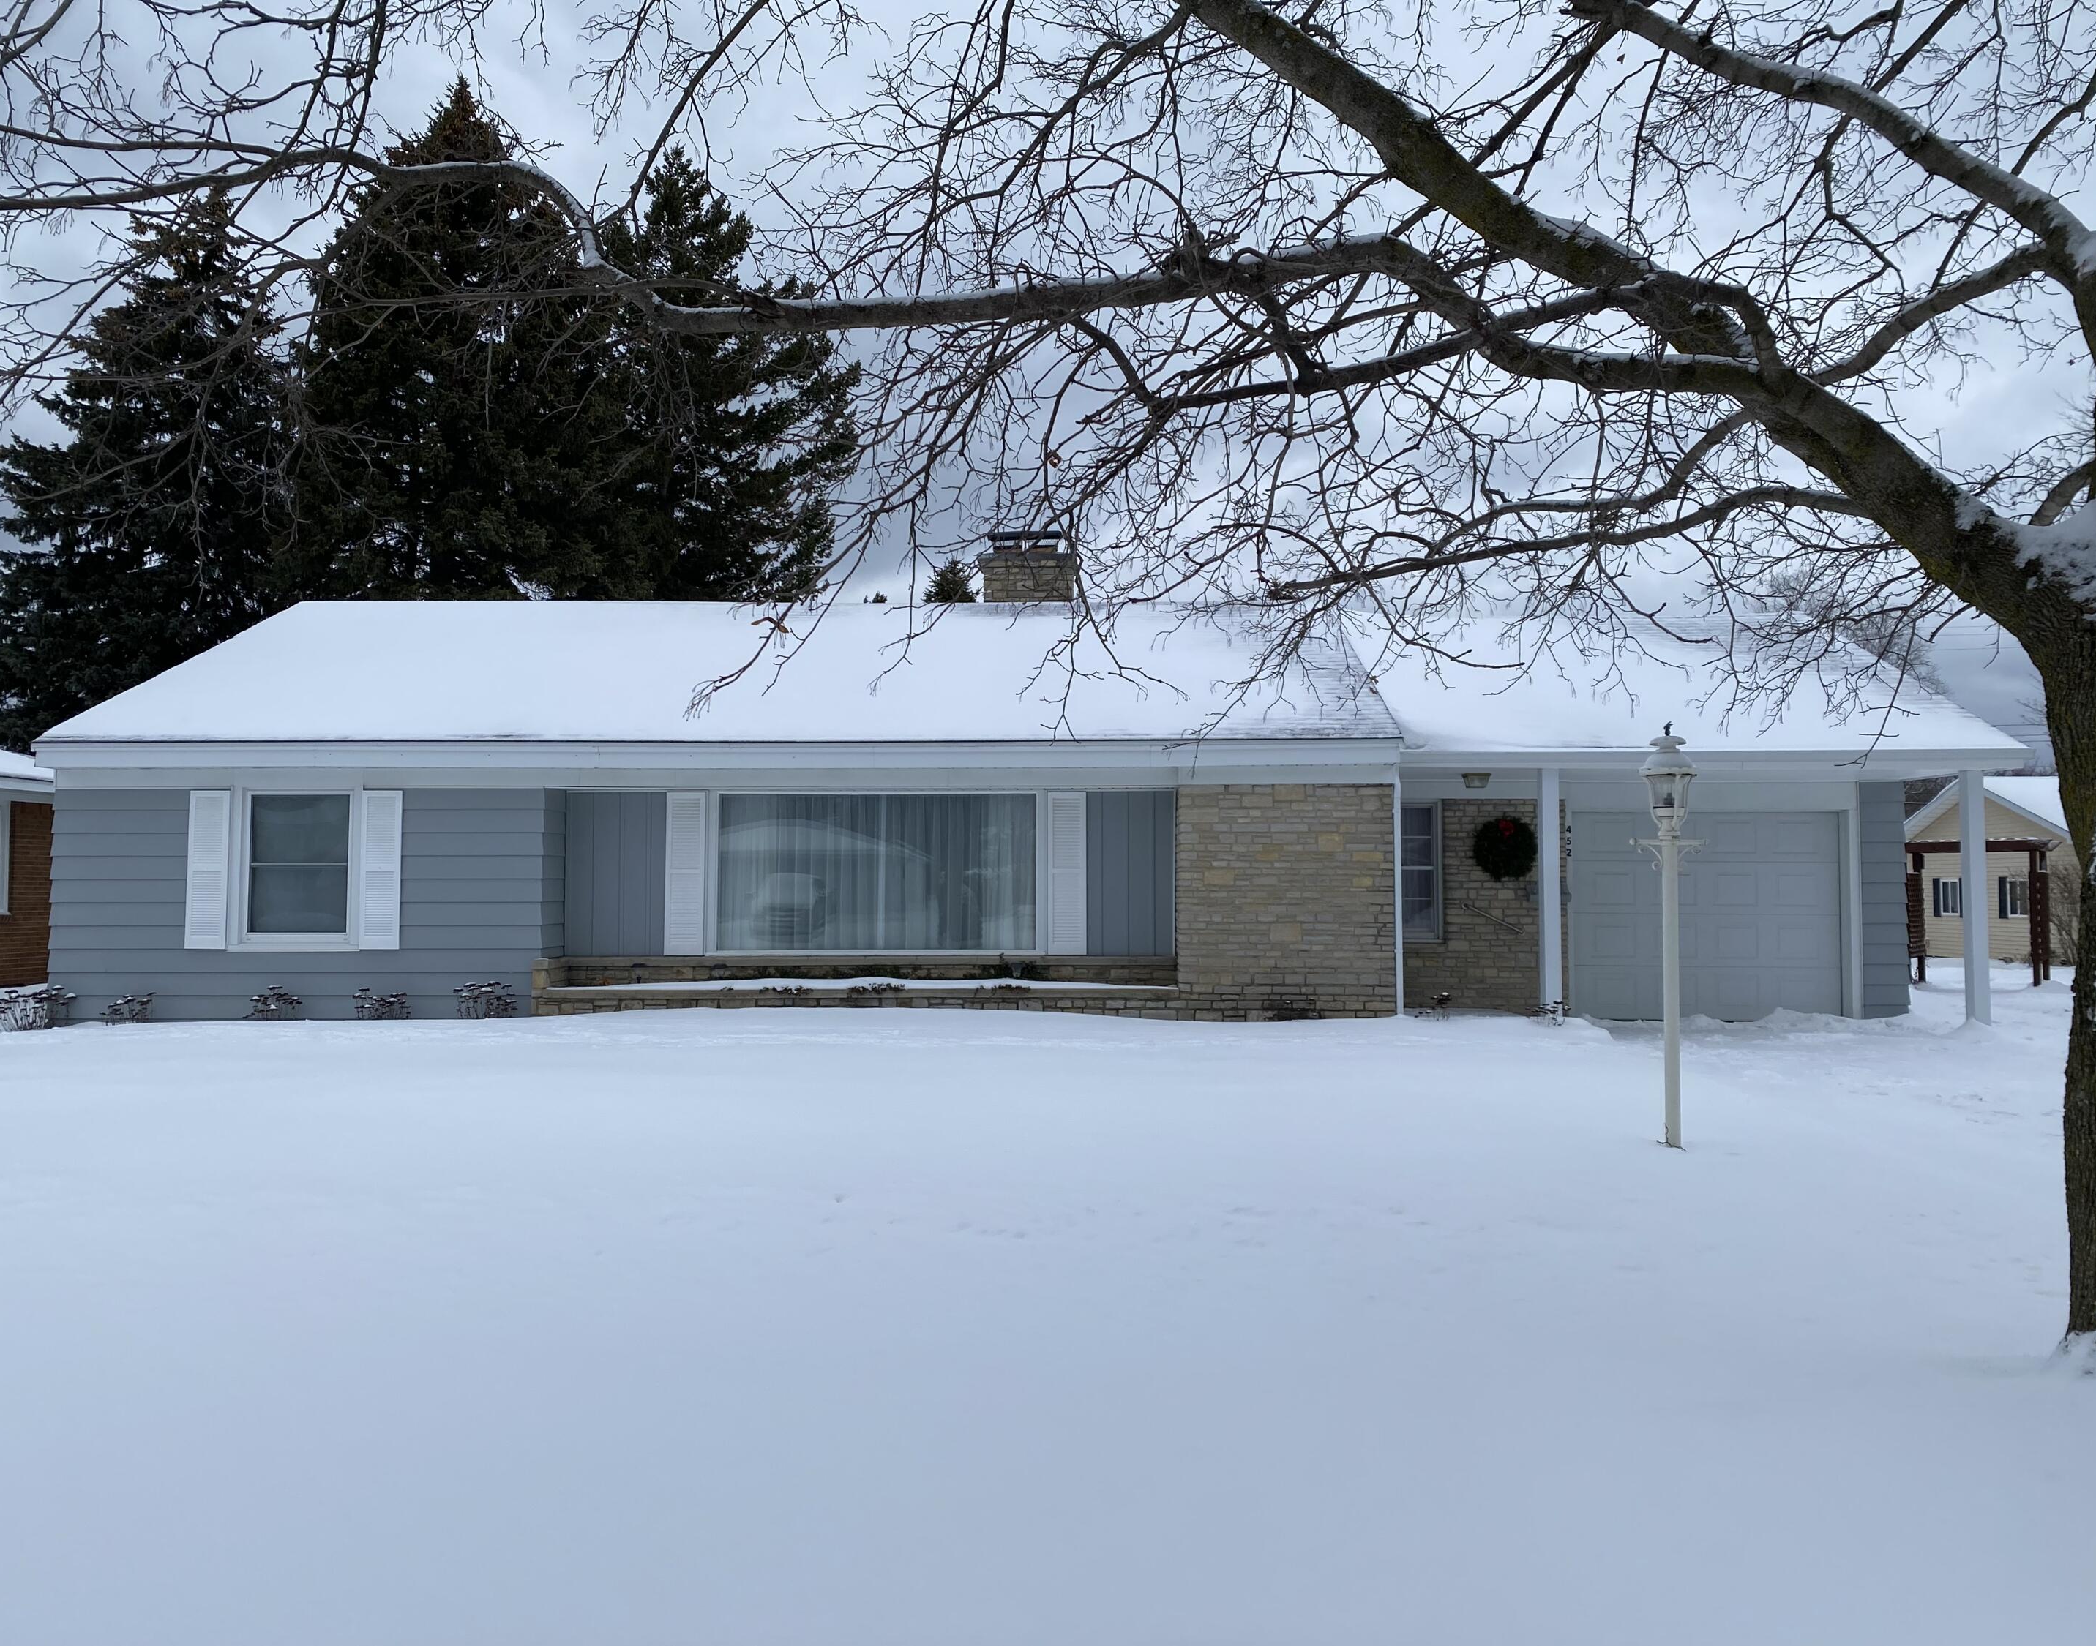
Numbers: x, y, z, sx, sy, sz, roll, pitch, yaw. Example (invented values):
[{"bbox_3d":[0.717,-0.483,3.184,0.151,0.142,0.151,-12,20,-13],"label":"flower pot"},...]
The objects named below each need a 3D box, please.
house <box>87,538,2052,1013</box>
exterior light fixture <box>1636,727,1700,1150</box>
[{"bbox_3d":[-0.018,-0.439,19.046,17.530,5.030,9.620,0,-3,1],"label":"house"},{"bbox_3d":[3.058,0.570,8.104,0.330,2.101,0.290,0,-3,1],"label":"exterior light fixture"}]

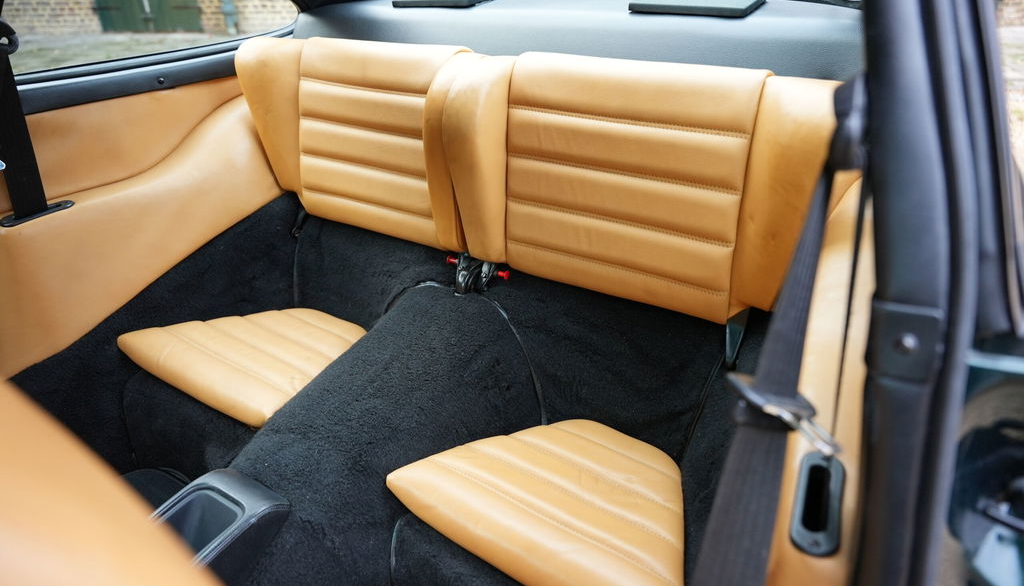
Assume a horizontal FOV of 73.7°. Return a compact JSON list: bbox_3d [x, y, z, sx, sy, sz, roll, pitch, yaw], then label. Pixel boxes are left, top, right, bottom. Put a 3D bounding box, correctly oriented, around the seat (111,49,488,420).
[{"bbox_3d":[-0.361,-0.132,1.135,0.565,0.525,0.455,16,31,31],"label":"seat"}]

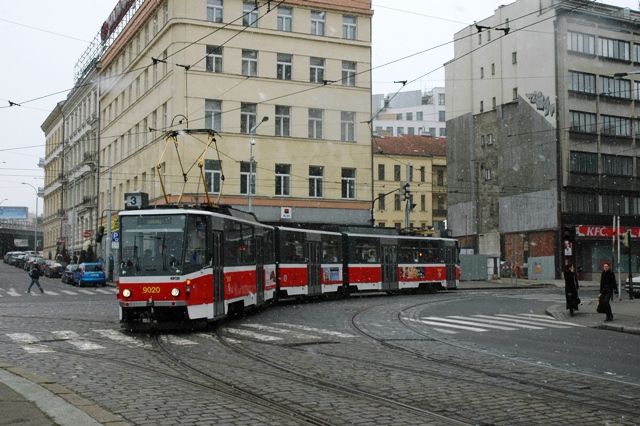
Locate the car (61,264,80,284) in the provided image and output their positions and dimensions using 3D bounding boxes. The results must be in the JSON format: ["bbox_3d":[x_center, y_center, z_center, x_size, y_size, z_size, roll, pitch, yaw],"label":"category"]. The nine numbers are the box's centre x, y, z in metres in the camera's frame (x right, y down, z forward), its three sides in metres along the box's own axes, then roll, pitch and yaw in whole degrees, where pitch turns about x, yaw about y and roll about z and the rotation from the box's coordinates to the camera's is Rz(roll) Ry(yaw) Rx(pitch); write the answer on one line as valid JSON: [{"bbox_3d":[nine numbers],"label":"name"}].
[{"bbox_3d":[-17.756,4.421,56.304,1.720,1.430,4.250,2,-3,-26],"label":"car"}]

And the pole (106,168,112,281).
[{"bbox_3d":[-14.940,0.805,54.072,0.280,7.960,0.280,0,-4,0],"label":"pole"}]

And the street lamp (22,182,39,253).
[{"bbox_3d":[-36.758,1.413,96.781,1.800,10.600,0.320,2,-4,-26],"label":"street lamp"}]

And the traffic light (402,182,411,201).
[{"bbox_3d":[4.905,-1.229,43.679,0.450,1.030,0.360,1,-4,-18],"label":"traffic light"}]

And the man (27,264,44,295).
[{"bbox_3d":[-16.665,3.871,44.846,0.800,1.700,0.500,2,-4,-26],"label":"man"}]

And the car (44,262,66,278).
[{"bbox_3d":[-22.452,4.772,65.779,1.760,1.460,4.400,2,-3,-26],"label":"car"}]

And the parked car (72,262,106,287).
[{"bbox_3d":[-15.636,4.144,51.837,1.600,1.570,3.700,2,-3,-26],"label":"parked car"}]

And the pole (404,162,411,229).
[{"bbox_3d":[5.455,0.863,47.046,0.270,8.000,0.270,0,-4,0],"label":"pole"}]

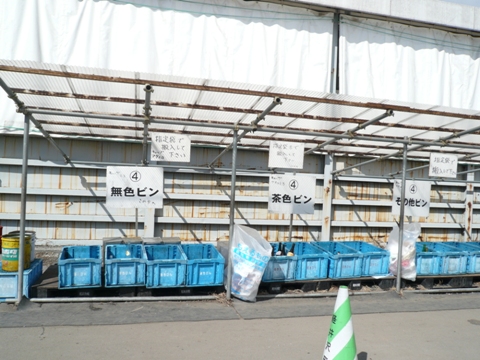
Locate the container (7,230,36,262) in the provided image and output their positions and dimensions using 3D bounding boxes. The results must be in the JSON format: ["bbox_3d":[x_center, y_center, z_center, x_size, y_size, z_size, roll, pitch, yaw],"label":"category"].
[{"bbox_3d":[-2.420,0.753,4.320,0.305,0.330,0.305,2,0,-14],"label":"container"}]

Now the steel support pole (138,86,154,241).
[{"bbox_3d":[-1.157,-0.235,4.800,0.070,1.868,0.070,2,1,-15],"label":"steel support pole"}]

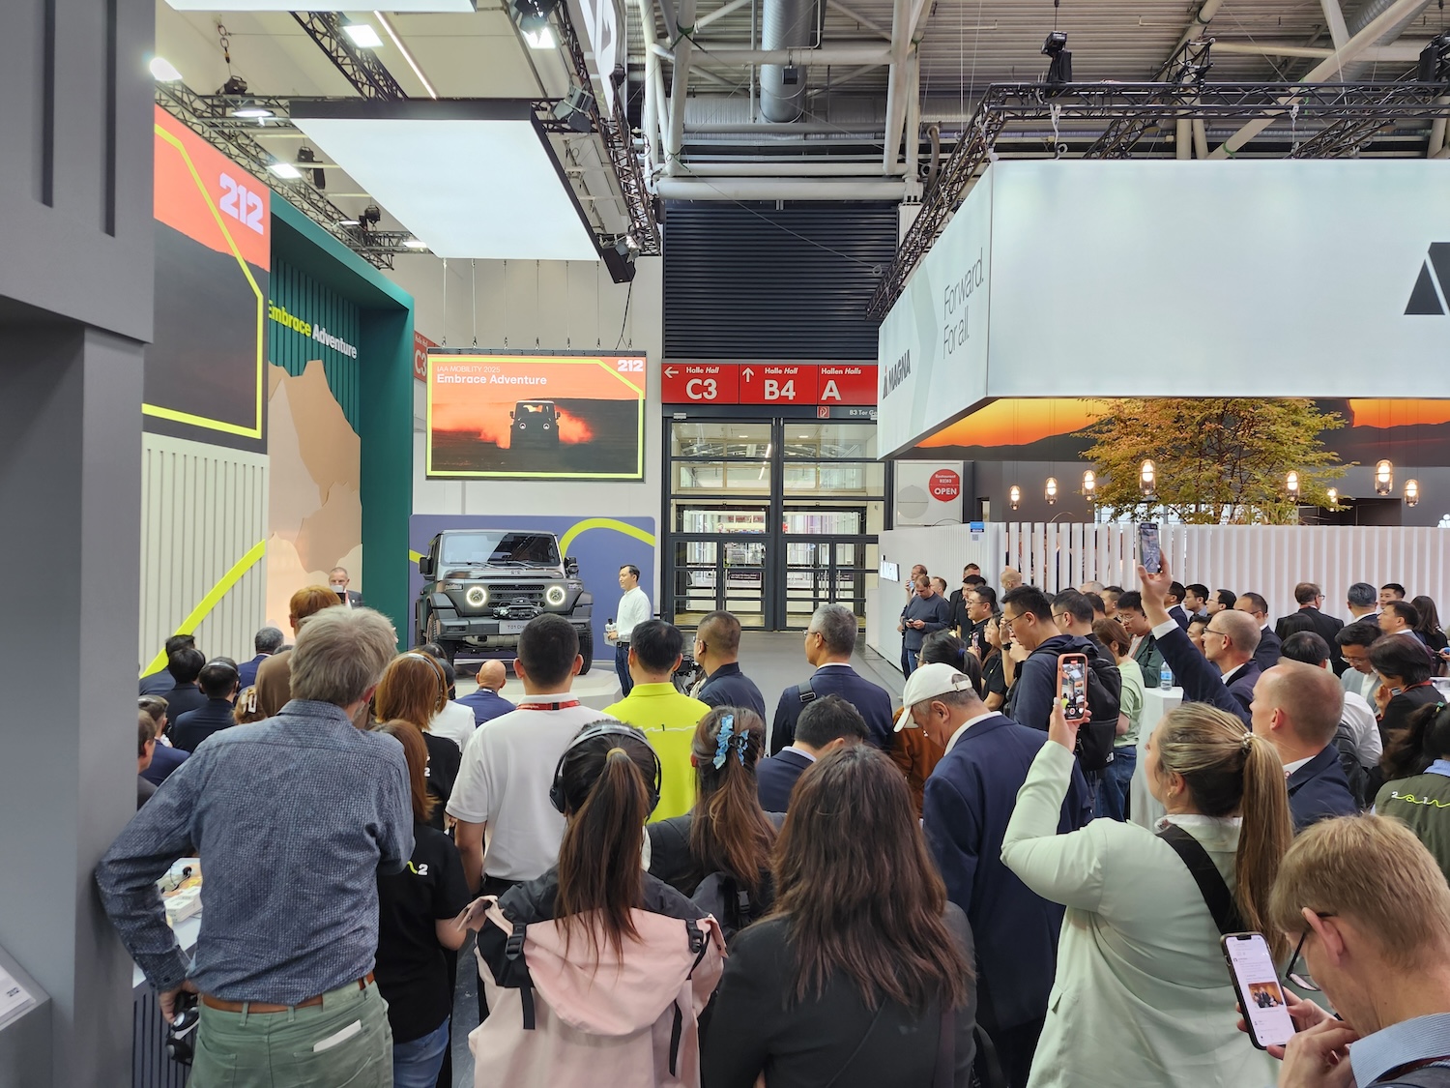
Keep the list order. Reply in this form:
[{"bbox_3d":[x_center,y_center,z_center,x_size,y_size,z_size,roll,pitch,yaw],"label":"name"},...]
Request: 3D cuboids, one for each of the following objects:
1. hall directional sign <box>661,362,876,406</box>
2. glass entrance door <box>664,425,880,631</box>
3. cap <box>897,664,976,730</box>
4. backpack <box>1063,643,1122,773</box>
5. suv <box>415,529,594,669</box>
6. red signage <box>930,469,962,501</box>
[{"bbox_3d":[1.236,-3.630,21.900,5.250,0.940,0.120,1,0,2],"label":"hall directional sign"},{"bbox_3d":[1.138,-0.440,22.000,4.940,4.840,0.180,1,0,2],"label":"glass entrance door"},{"bbox_3d":[0.625,0.447,2.830,0.190,0.150,0.270,0,-22,-46],"label":"cap"},{"bbox_3d":[1.545,0.690,4.100,0.220,0.490,0.300,1,0,44],"label":"backpack"},{"bbox_3d":[-3.200,0.710,13.200,1.950,1.930,4.700,1,0,-22],"label":"suv"},{"bbox_3d":[5.000,-1.335,21.850,0.750,0.750,0.040,1,0,2],"label":"red signage"}]

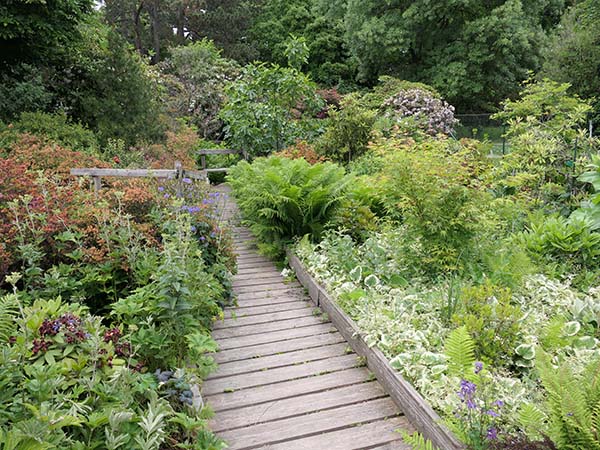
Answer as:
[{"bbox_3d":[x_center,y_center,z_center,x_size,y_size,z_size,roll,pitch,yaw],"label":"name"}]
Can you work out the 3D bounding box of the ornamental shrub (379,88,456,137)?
[{"bbox_3d":[3.111,-2.679,12.226,1.890,1.810,2.000,-1,13,0],"label":"ornamental shrub"}]

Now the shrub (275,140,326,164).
[{"bbox_3d":[0.031,-1.098,8.371,0.960,0.810,0.950,-1,13,0],"label":"shrub"}]

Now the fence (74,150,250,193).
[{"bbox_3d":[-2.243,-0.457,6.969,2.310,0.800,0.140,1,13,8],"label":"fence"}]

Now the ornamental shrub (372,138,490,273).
[{"bbox_3d":[1.259,-0.210,4.476,1.020,1.250,1.000,-1,13,0],"label":"ornamental shrub"}]

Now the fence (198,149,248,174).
[{"bbox_3d":[-1.726,-1.299,10.472,1.160,0.820,0.120,-1,13,0],"label":"fence"}]

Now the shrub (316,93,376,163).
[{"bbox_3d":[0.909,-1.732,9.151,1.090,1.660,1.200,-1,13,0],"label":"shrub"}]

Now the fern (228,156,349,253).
[{"bbox_3d":[-0.141,-0.290,5.683,1.360,1.080,1.250,-1,13,0],"label":"fern"}]

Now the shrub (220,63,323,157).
[{"bbox_3d":[-0.586,-2.151,9.764,1.970,2.350,1.900,-1,13,0],"label":"shrub"}]

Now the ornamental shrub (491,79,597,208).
[{"bbox_3d":[3.603,-1.208,6.925,1.460,1.840,1.350,-1,13,0],"label":"ornamental shrub"}]

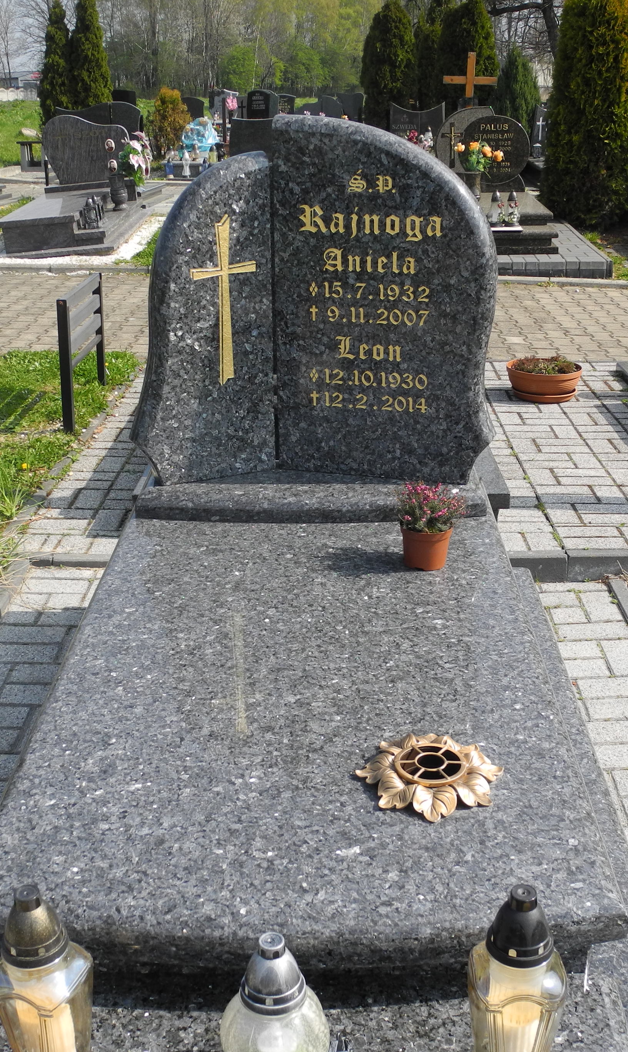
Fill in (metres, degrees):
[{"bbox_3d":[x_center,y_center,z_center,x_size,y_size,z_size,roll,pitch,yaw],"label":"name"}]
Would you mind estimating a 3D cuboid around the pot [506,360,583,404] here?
[{"bbox_3d":[1.060,-0.676,5.241,0.350,0.154,0.320,0,21,0],"label":"pot"}]

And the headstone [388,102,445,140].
[{"bbox_3d":[1.459,-5.573,16.073,0.820,0.800,0.100,0,21,0],"label":"headstone"}]

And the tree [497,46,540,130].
[{"bbox_3d":[3.516,-7.194,19.734,0.850,2.143,0.850,0,21,0],"label":"tree"}]

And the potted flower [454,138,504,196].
[{"bbox_3d":[1.520,-3.316,10.566,0.440,0.541,0.340,0,21,0],"label":"potted flower"}]

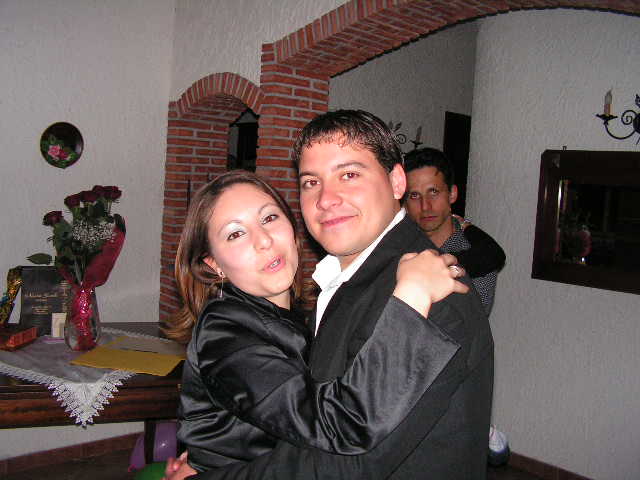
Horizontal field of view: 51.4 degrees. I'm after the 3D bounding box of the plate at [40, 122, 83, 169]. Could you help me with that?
[{"bbox_3d":[-1.344,-0.491,3.470,0.235,0.240,0.027,-1,6,-43],"label":"plate"}]

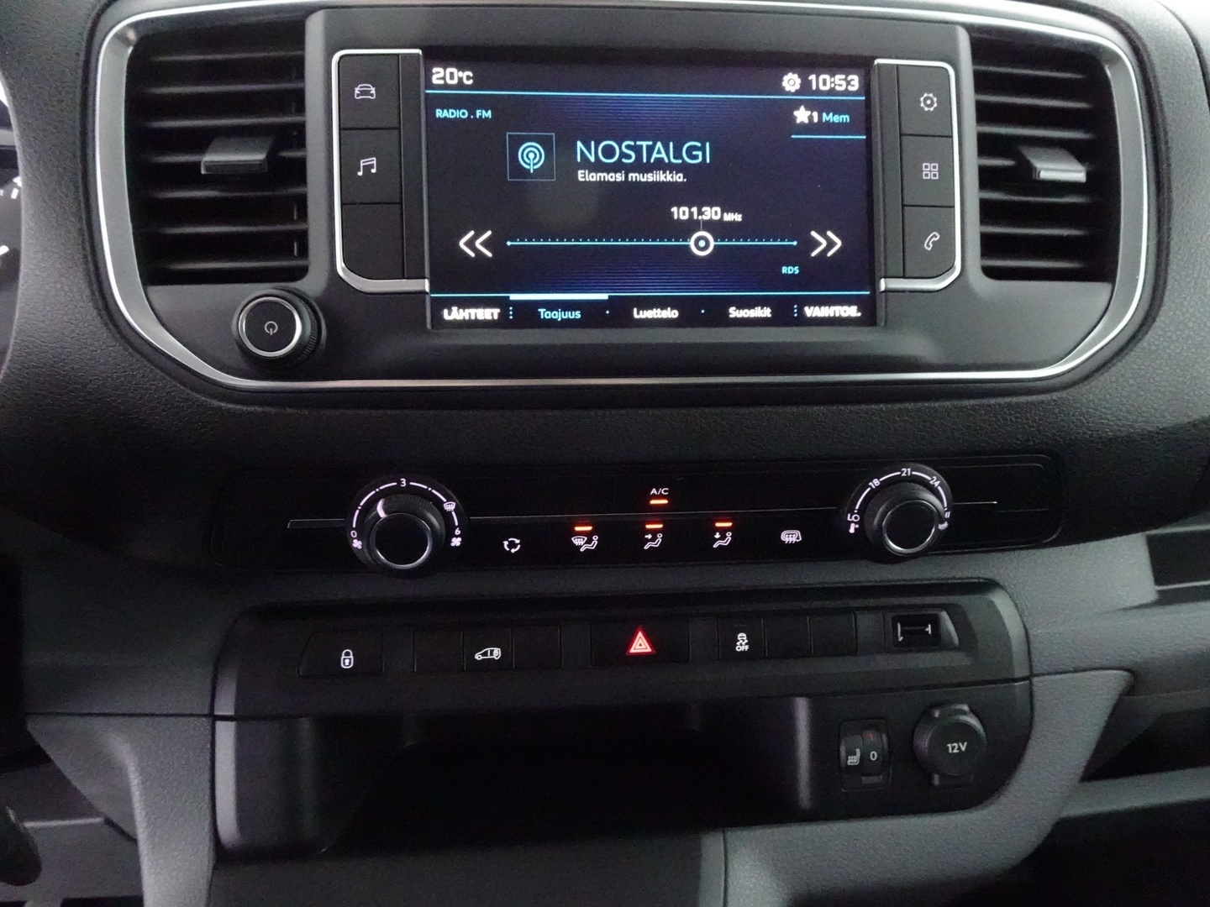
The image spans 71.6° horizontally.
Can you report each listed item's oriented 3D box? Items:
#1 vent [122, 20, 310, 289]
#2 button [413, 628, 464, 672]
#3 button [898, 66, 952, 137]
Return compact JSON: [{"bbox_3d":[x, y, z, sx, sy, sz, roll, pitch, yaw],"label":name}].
[{"bbox_3d":[-0.127,-0.098,0.286,0.059,0.086,0.030,-2,0,-1],"label":"vent"},{"bbox_3d":[-0.056,0.067,0.287,0.017,0.015,0.008,-1,-8,-4],"label":"button"},{"bbox_3d":[0.112,-0.124,0.298,0.019,0.024,0.008,-2,0,-8],"label":"button"}]

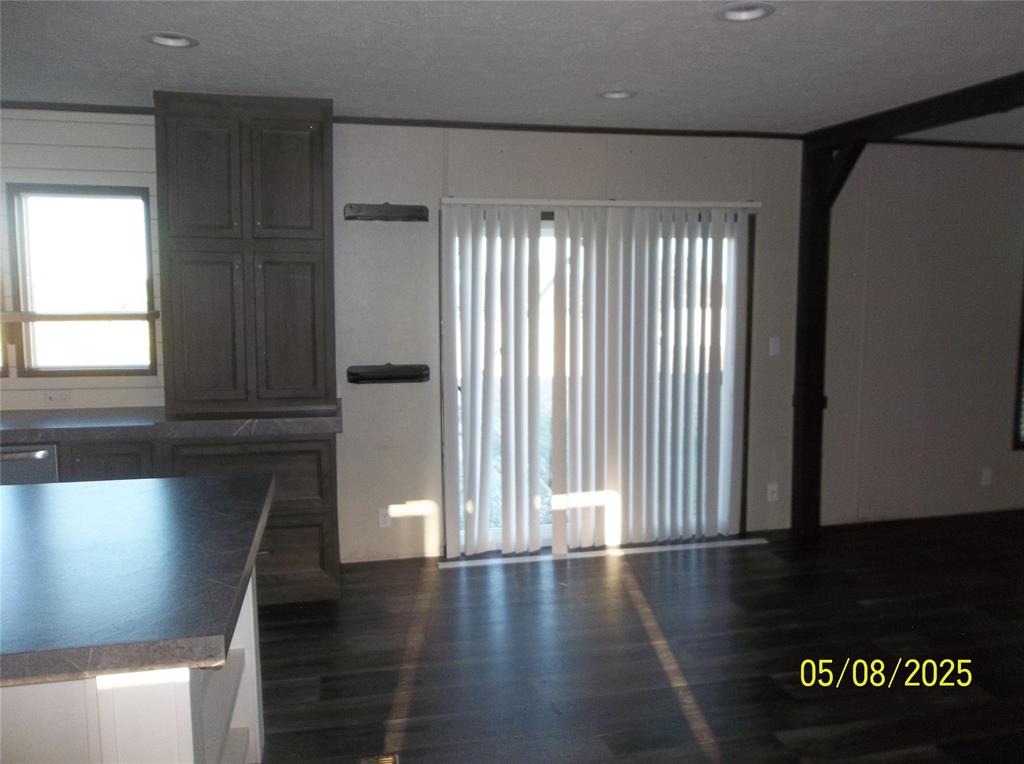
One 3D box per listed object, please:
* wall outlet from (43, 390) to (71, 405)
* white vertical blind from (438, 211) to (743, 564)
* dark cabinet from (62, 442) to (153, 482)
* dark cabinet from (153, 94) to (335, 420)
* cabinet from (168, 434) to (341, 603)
[{"bbox_3d":[-2.343,0.079,4.111,0.121,0.072,0.010,-2,6,-13],"label":"wall outlet"},{"bbox_3d":[0.540,-0.022,4.792,1.921,2.011,0.130,-2,6,-13],"label":"white vertical blind"},{"bbox_3d":[-1.896,0.648,3.961,0.399,0.870,0.610,-2,6,-13],"label":"dark cabinet"},{"bbox_3d":[-1.329,-0.631,4.092,0.812,1.537,0.348,-2,6,-13],"label":"dark cabinet"},{"bbox_3d":[-1.290,0.631,4.096,0.793,0.870,0.610,-2,6,-13],"label":"cabinet"}]

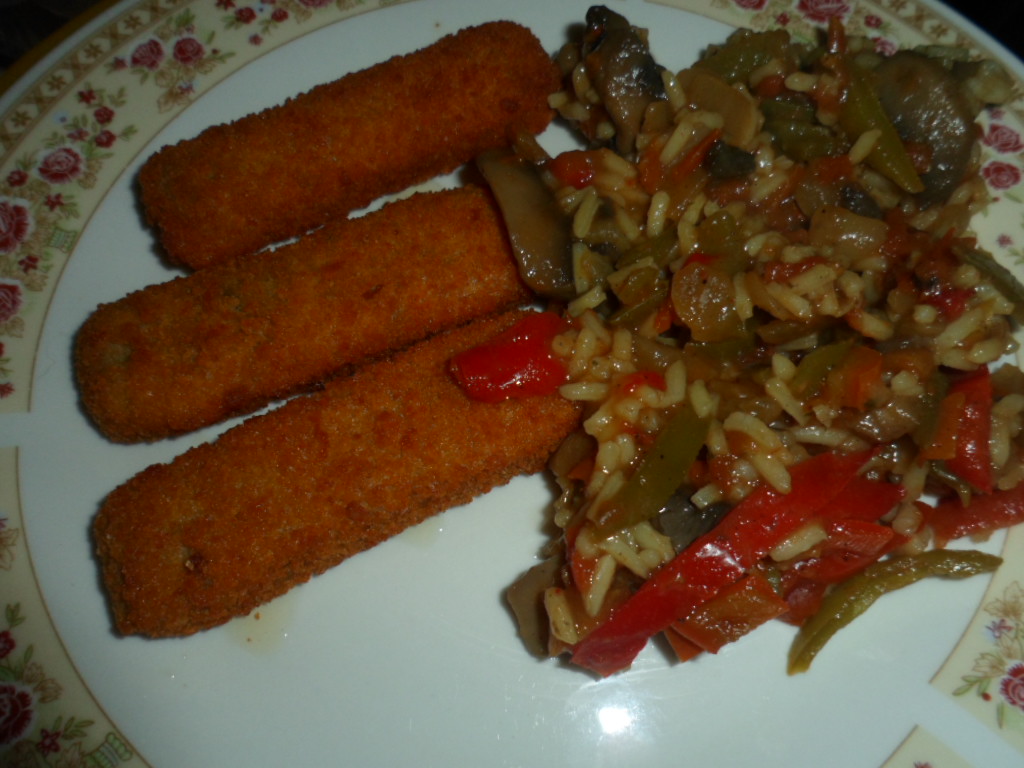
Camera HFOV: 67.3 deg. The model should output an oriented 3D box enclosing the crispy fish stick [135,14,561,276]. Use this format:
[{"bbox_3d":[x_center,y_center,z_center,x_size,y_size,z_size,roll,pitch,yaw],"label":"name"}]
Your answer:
[{"bbox_3d":[-0.035,-0.055,0.175,0.095,0.017,0.028,-26,68,-9],"label":"crispy fish stick"}]

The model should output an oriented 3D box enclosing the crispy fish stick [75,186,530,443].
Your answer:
[{"bbox_3d":[-0.040,-0.016,0.158,0.093,0.017,0.029,-20,67,-7],"label":"crispy fish stick"}]

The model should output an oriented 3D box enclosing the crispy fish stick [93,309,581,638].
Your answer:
[{"bbox_3d":[-0.031,0.015,0.144,0.090,0.016,0.030,-25,68,-9],"label":"crispy fish stick"}]

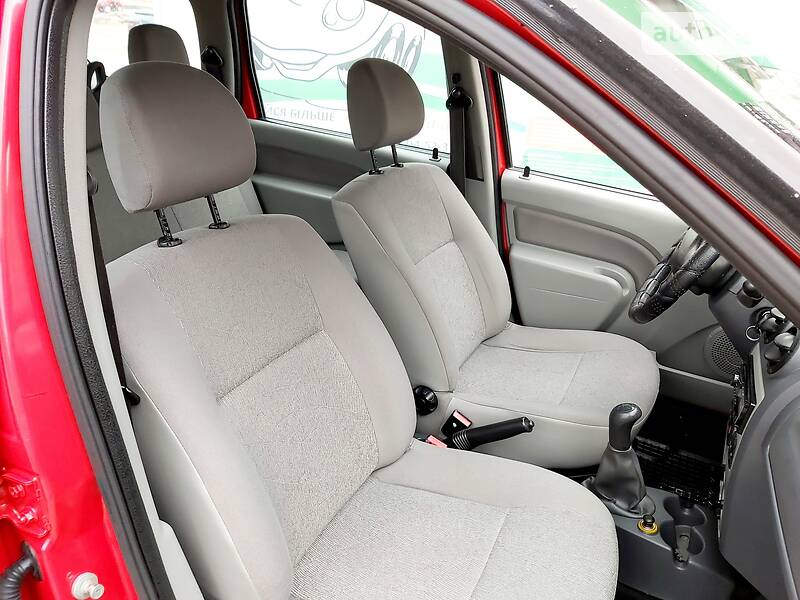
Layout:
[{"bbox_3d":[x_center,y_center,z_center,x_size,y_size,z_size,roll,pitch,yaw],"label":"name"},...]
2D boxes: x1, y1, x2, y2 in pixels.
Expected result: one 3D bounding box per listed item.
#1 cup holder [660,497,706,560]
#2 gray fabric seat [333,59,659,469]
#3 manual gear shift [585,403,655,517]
[{"bbox_3d":[0.546,0.455,1.162,0.084,0.066,0.168,14,23,22],"label":"cup holder"},{"bbox_3d":[0.267,-0.112,1.555,0.882,0.903,0.530,14,23,22],"label":"gray fabric seat"},{"bbox_3d":[0.448,0.304,1.176,0.143,0.214,0.117,14,23,22],"label":"manual gear shift"}]

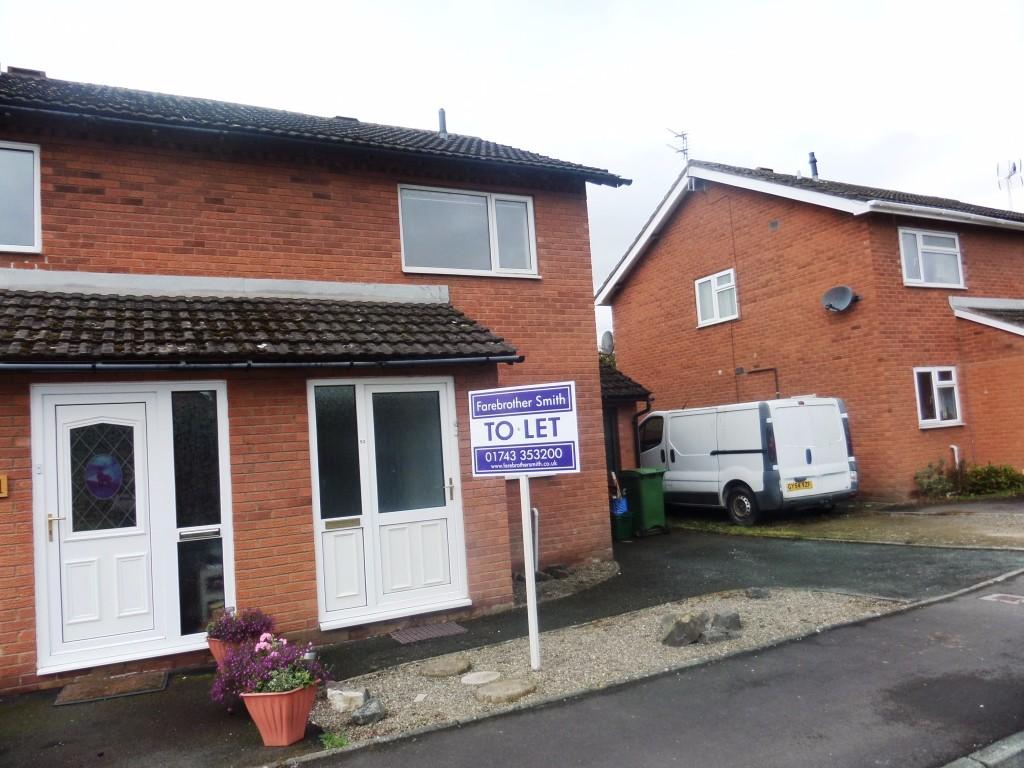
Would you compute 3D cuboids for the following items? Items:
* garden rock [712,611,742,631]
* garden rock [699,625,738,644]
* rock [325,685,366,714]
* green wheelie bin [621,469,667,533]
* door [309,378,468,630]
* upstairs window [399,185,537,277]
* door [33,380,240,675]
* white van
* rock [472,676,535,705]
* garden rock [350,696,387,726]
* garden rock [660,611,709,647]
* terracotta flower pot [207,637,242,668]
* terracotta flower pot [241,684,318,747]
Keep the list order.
[{"bbox_3d":[1.678,1.842,5.529,0.225,0.135,0.190,-3,-4,-7],"label":"garden rock"},{"bbox_3d":[1.499,1.802,5.125,0.275,0.110,0.180,-3,-4,-4],"label":"garden rock"},{"bbox_3d":[-0.991,1.893,4.283,0.245,0.135,0.180,-4,-4,-2],"label":"rock"},{"bbox_3d":[2.137,1.901,11.652,0.570,1.040,0.660,-2,-4,-24],"label":"green wheelie bin"},{"bbox_3d":[-1.056,0.979,6.187,1.330,2.070,0.100,-2,-4,-27],"label":"door"},{"bbox_3d":[-0.482,-1.779,8.418,1.750,1.020,0.100,-2,-4,-27],"label":"upstairs window"},{"bbox_3d":[-2.798,1.011,5.327,1.309,2.048,0.100,-2,-4,-28],"label":"door"},{"bbox_3d":[3.745,1.357,13.147,1.910,1.970,4.780,-2,-4,-26],"label":"white van"},{"bbox_3d":[-0.046,1.907,4.406,0.400,0.065,0.300,-3,-4,-4],"label":"rock"},{"bbox_3d":[-0.818,1.875,4.064,0.180,0.120,0.130,-1,-5,-39],"label":"garden rock"},{"bbox_3d":[1.240,1.763,5.116,0.315,0.220,0.240,-4,-4,0],"label":"garden rock"},{"bbox_3d":[-1.945,1.928,5.079,0.390,0.300,0.380,-2,-4,-27],"label":"terracotta flower pot"},{"bbox_3d":[-1.280,1.803,3.934,0.480,0.315,0.420,-4,-4,2],"label":"terracotta flower pot"}]

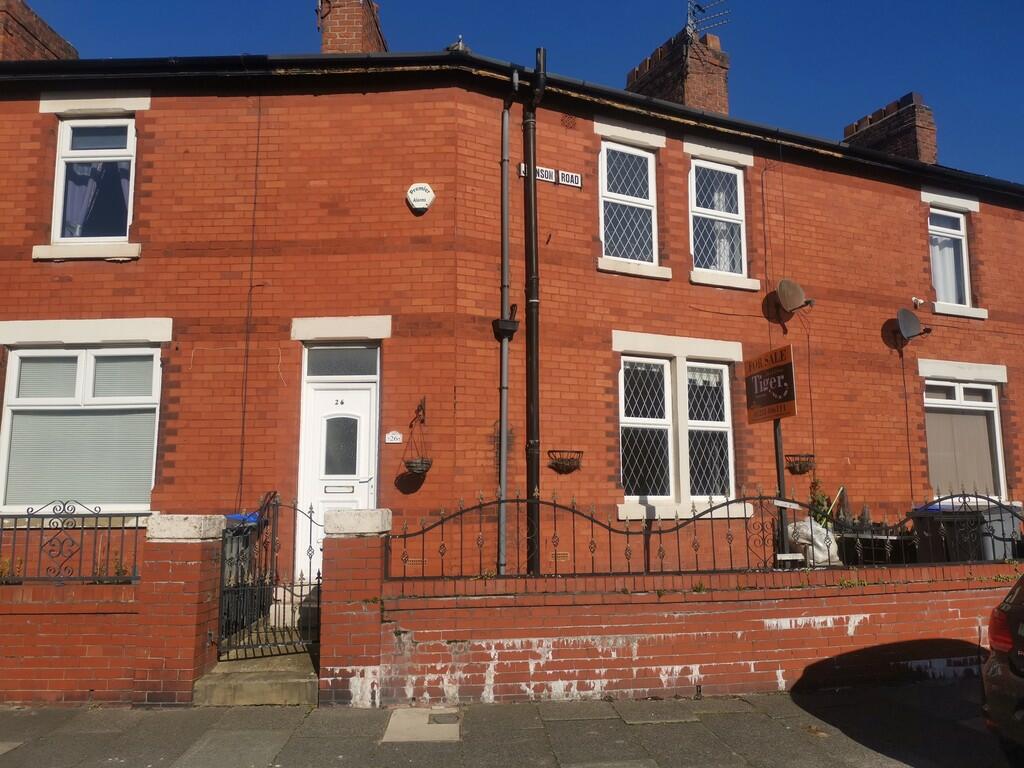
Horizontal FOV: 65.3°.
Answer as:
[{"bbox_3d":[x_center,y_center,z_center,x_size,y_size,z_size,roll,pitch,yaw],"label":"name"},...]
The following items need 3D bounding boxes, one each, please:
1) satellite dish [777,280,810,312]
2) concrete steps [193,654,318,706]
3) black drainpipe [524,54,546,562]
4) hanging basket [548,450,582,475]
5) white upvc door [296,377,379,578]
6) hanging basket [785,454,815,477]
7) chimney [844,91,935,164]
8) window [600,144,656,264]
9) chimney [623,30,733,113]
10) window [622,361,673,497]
[{"bbox_3d":[3.632,-1.143,10.217,0.420,0.410,0.350,8,-11,-44],"label":"satellite dish"},{"bbox_3d":[-1.996,2.443,6.527,0.980,0.230,0.520,-1,-8,2],"label":"concrete steps"},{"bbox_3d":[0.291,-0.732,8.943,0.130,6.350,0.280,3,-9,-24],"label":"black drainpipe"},{"bbox_3d":[0.625,0.856,8.721,0.410,0.250,0.200,3,-9,-24],"label":"hanging basket"},{"bbox_3d":[-1.826,0.980,8.438,0.830,2.110,0.080,-1,-8,2],"label":"white upvc door"},{"bbox_3d":[3.807,1.061,10.395,0.430,0.250,0.210,3,-9,-24],"label":"hanging basket"},{"bbox_3d":[7.811,-4.843,16.602,0.570,1.540,1.860,3,-9,-24],"label":"chimney"},{"bbox_3d":[1.456,-2.252,10.081,0.865,1.535,0.100,3,-9,-24],"label":"window"},{"bbox_3d":[2.775,-4.839,13.645,0.830,1.370,1.900,3,-9,-24],"label":"chimney"},{"bbox_3d":[1.624,0.564,9.754,0.765,1.775,0.100,3,-9,-24],"label":"window"}]

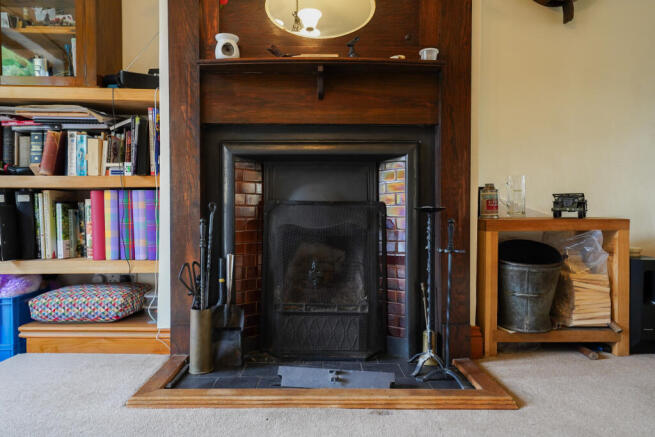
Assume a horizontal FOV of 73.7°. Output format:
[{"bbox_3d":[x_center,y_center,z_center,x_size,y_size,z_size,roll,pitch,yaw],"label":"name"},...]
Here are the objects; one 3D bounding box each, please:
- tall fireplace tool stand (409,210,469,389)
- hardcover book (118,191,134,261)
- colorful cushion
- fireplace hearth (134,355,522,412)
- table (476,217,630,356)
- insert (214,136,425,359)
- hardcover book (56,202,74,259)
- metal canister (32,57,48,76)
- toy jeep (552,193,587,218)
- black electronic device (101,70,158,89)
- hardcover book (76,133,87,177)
[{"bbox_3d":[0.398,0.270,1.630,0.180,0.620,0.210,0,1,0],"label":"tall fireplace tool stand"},{"bbox_3d":[-0.920,0.029,2.120,0.065,0.314,0.260,-1,1,-2],"label":"hardcover book"},{"bbox_3d":[-1.125,0.393,2.130,0.420,0.130,0.400,0,1,0],"label":"colorful cushion"},{"bbox_3d":[-0.010,0.574,1.575,1.220,0.043,0.420,0,1,0],"label":"fireplace hearth"},{"bbox_3d":[0.980,0.292,2.050,0.610,0.582,0.390,0,1,0],"label":"table"},{"bbox_3d":[-0.030,0.118,1.930,0.875,0.915,0.270,0,1,0],"label":"insert"},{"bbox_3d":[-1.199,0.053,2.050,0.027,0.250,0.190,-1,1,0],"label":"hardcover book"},{"bbox_3d":[-1.367,-0.722,2.080,0.068,0.105,0.068,0,1,0],"label":"metal canister"},{"bbox_3d":[1.090,-0.057,1.970,0.120,0.110,0.220,1,1,32],"label":"toy jeep"},{"bbox_3d":[-0.920,-0.632,2.090,0.260,0.085,0.170,0,1,-9],"label":"black electronic device"},{"bbox_3d":[-1.118,-0.290,2.050,0.045,0.194,0.135,0,1,-2],"label":"hardcover book"}]

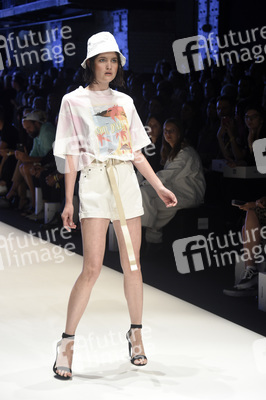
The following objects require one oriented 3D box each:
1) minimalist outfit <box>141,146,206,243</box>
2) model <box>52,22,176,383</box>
[{"bbox_3d":[0.360,-0.055,9.900,0.660,0.880,0.500,-3,7,-24],"label":"minimalist outfit"},{"bbox_3d":[-0.100,0.035,5.800,0.620,1.820,0.480,-2,7,-20],"label":"model"}]

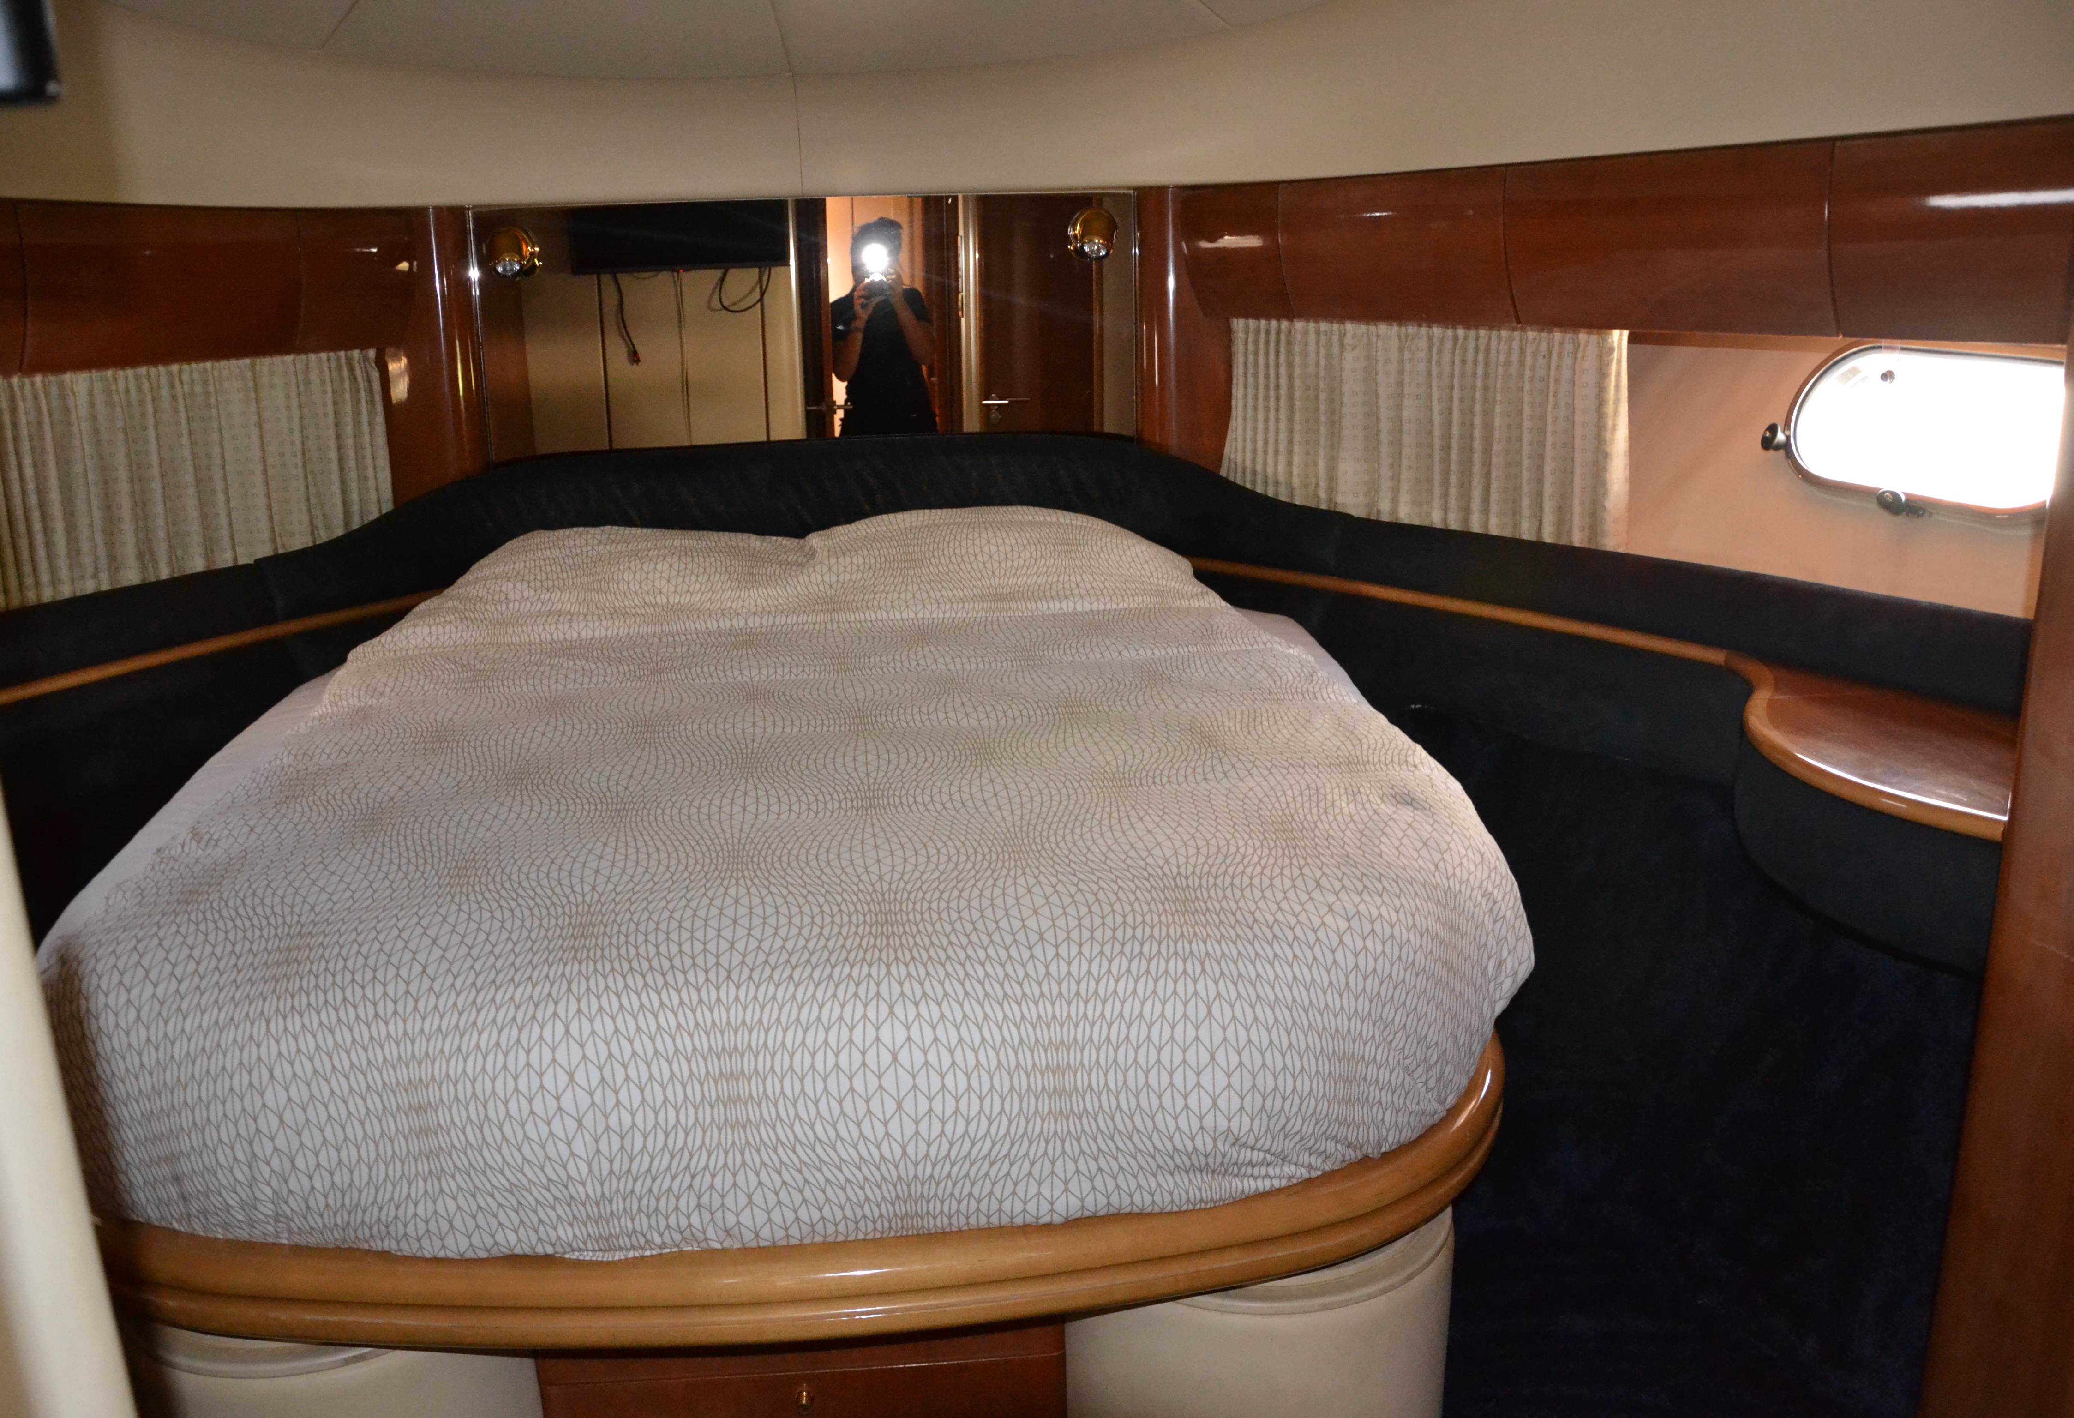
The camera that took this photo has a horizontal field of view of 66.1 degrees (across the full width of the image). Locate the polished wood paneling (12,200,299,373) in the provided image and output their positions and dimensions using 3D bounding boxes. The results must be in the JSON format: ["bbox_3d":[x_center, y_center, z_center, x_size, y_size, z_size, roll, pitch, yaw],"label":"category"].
[{"bbox_3d":[-1.347,-0.657,2.478,0.060,0.236,0.488,5,17,23],"label":"polished wood paneling"}]

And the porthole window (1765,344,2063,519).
[{"bbox_3d":[1.118,-0.354,2.002,0.060,0.205,0.410,1,12,-31],"label":"porthole window"}]

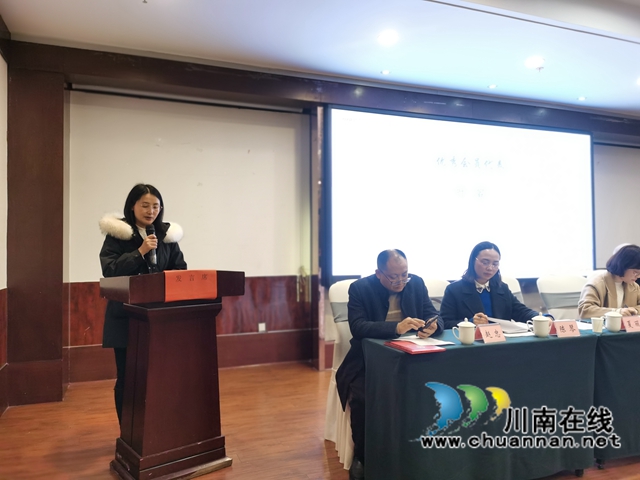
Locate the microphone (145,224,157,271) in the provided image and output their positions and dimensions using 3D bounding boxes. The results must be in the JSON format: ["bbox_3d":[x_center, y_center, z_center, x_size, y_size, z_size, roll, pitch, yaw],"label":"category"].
[{"bbox_3d":[-1.062,0.041,3.160,0.052,0.268,0.052,0,-13,-30],"label":"microphone"}]

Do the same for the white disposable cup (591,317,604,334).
[{"bbox_3d":[1.576,0.481,2.833,0.072,0.085,0.072,0,-1,0],"label":"white disposable cup"}]

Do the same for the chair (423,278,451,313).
[{"bbox_3d":[0.815,0.796,3.269,0.470,1.000,0.540,0,-1,-21],"label":"chair"}]

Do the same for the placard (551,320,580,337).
[{"bbox_3d":[1.371,0.494,2.801,0.160,0.083,0.085,0,-1,-20],"label":"placard"}]

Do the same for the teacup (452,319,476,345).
[{"bbox_3d":[0.726,0.457,2.513,0.120,0.132,0.093,0,-1,-3],"label":"teacup"}]

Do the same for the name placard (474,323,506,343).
[{"bbox_3d":[0.875,0.480,2.589,0.145,0.088,0.105,0,-1,-22],"label":"name placard"}]

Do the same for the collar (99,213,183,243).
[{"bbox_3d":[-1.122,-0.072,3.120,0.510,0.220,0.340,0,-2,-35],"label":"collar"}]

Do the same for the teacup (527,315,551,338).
[{"bbox_3d":[1.202,0.468,2.740,0.127,0.137,0.094,0,-1,-18],"label":"teacup"}]

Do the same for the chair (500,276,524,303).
[{"bbox_3d":[1.417,0.796,3.503,0.470,1.000,0.540,0,-1,-21],"label":"chair"}]

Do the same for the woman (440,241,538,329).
[{"bbox_3d":[1.089,0.652,3.252,0.620,1.270,0.720,0,-1,-16],"label":"woman"}]

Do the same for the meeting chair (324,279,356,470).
[{"bbox_3d":[0.330,0.785,3.144,0.470,1.010,0.570,0,-1,-22],"label":"meeting chair"}]

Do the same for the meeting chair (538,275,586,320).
[{"bbox_3d":[1.986,0.795,3.691,0.470,1.000,0.540,0,-1,-17],"label":"meeting chair"}]

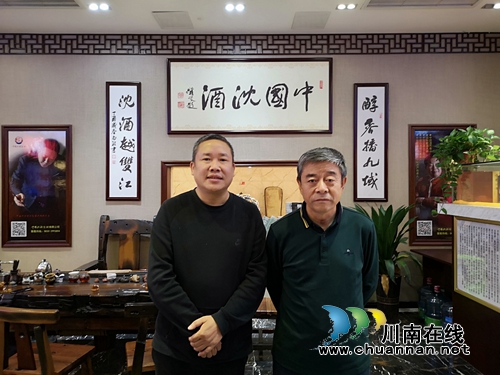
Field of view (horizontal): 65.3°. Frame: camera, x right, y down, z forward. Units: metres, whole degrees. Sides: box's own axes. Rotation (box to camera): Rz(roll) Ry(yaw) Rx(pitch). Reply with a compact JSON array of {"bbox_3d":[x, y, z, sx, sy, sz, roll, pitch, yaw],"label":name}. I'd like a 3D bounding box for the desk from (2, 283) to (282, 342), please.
[{"bbox_3d":[-0.850,1.155,3.220,2.050,0.750,0.850,0,0,0],"label":"desk"}]

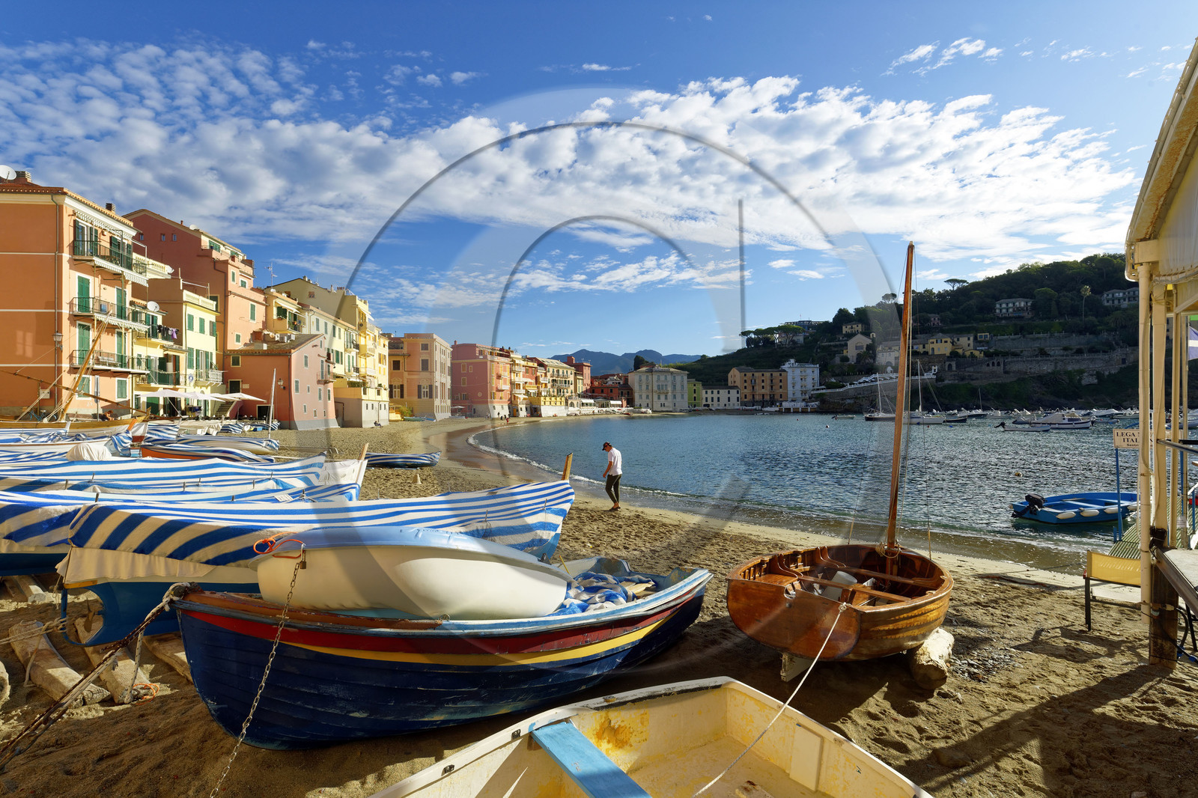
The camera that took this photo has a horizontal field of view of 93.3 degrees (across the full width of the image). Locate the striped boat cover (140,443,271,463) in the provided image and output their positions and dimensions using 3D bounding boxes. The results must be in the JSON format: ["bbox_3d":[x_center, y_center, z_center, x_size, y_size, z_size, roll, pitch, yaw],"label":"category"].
[{"bbox_3d":[-15.900,2.159,22.900,4.500,0.740,1.500,0,0,-16],"label":"striped boat cover"}]

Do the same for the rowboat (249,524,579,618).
[{"bbox_3d":[-1.120,1.170,3.800,2.150,0.550,1.100,8,-15,-31],"label":"rowboat"}]

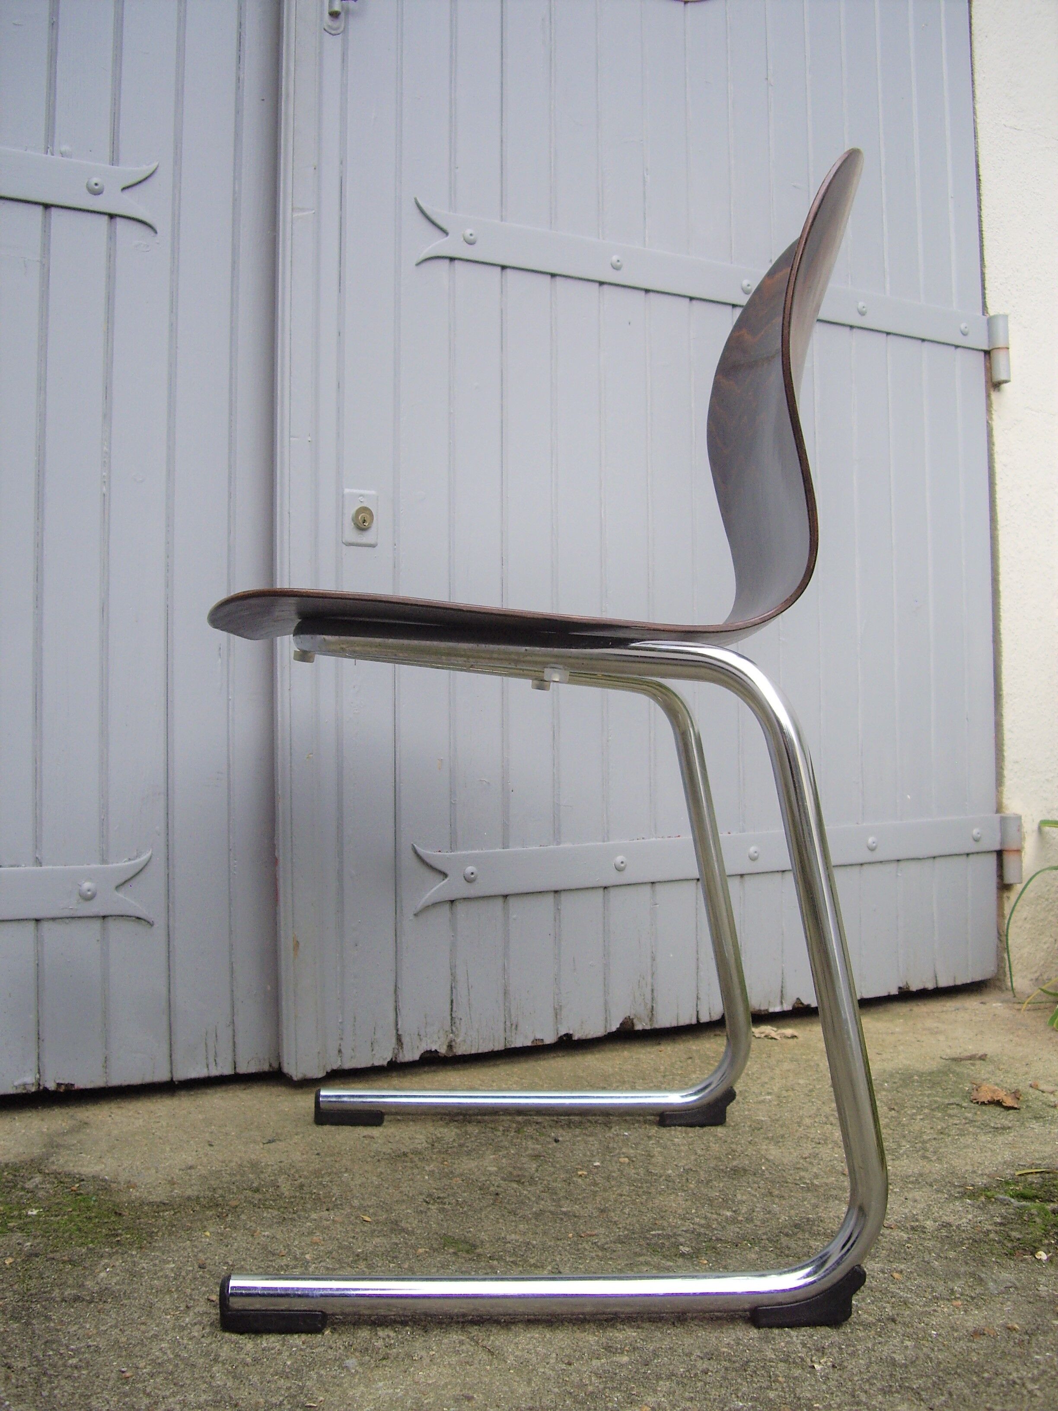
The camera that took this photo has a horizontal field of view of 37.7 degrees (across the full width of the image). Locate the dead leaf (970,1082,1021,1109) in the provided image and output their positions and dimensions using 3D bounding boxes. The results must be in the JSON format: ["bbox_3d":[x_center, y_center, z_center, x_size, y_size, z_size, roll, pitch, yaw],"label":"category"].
[{"bbox_3d":[0.461,0.385,1.530,0.050,0.017,0.040,0,-2,-6],"label":"dead leaf"}]

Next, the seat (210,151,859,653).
[{"bbox_3d":[0.004,-0.234,1.195,0.500,0.380,0.400,0,-2,-1],"label":"seat"}]

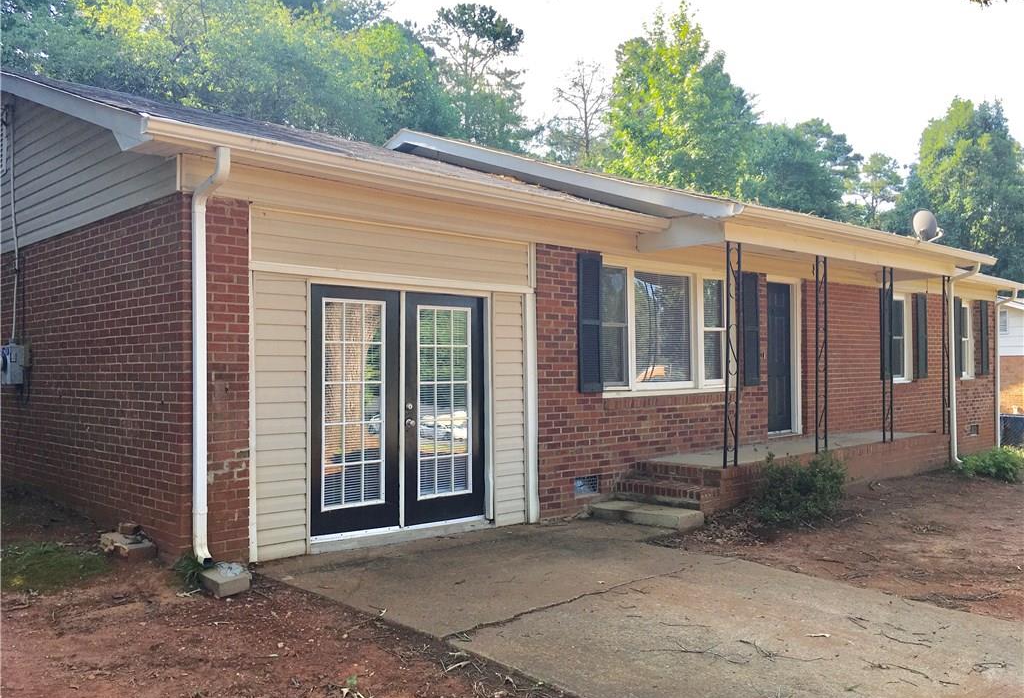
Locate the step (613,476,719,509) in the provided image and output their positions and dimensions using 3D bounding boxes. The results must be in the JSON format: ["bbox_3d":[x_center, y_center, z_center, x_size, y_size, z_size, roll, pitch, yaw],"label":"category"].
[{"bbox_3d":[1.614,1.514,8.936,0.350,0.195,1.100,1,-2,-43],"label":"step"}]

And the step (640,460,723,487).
[{"bbox_3d":[1.789,1.301,8.967,0.290,0.185,1.030,1,-1,-43],"label":"step"}]

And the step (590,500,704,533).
[{"bbox_3d":[1.355,1.683,8.618,0.440,0.150,1.010,1,-2,-43],"label":"step"}]

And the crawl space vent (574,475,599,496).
[{"bbox_3d":[0.751,1.379,8.699,0.345,0.185,0.050,1,-1,-43],"label":"crawl space vent"}]

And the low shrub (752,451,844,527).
[{"bbox_3d":[3.026,1.402,9.001,0.860,0.660,0.820,1,-2,-43],"label":"low shrub"}]

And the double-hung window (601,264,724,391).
[{"bbox_3d":[1.815,-0.215,9.774,2.500,1.360,0.120,1,-1,-43],"label":"double-hung window"}]

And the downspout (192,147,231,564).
[{"bbox_3d":[-2.099,0.064,6.001,0.080,2.900,0.430,1,-2,-43],"label":"downspout"}]

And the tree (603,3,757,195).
[{"bbox_3d":[6.036,-5.094,31.041,6.000,14.900,6.000,1,-2,-43],"label":"tree"}]

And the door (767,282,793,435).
[{"bbox_3d":[3.557,0.110,11.511,0.830,2.030,0.060,1,-1,-43],"label":"door"}]

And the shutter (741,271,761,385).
[{"bbox_3d":[3.111,-0.249,11.084,0.375,1.460,0.035,1,-2,-43],"label":"shutter"}]

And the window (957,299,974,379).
[{"bbox_3d":[8.475,-0.163,16.071,0.800,1.420,0.100,1,-1,-43],"label":"window"}]

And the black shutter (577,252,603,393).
[{"bbox_3d":[0.792,-0.268,8.738,0.355,1.420,0.045,1,-1,-43],"label":"black shutter"}]

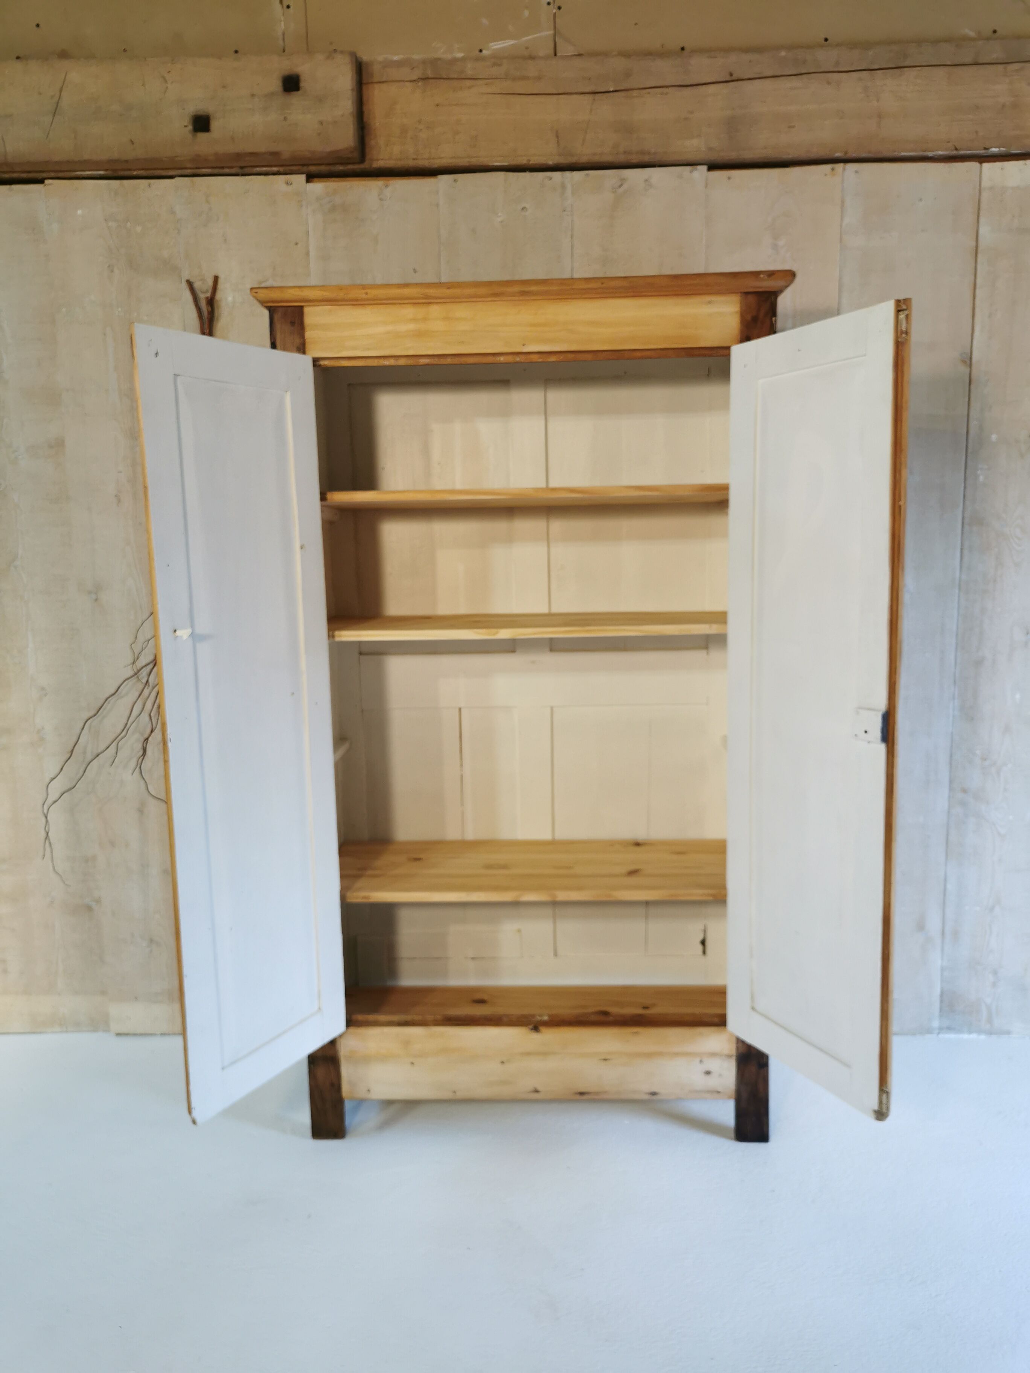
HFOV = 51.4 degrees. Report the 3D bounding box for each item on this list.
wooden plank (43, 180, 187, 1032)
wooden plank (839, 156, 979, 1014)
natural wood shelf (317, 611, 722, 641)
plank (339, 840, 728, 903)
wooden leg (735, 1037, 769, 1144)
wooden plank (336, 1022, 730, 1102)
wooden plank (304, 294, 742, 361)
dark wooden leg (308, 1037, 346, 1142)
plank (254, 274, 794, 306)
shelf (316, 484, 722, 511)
[{"bbox_3d":[-0.990,-0.150,2.848,0.332,2.261,0.029,-1,8,3],"label":"wooden plank"},{"bbox_3d":[0.975,-0.161,2.748,0.317,2.220,0.029,-1,8,3],"label":"wooden plank"},{"bbox_3d":[0.038,-0.141,2.485,0.979,0.020,0.407,-1,8,3],"label":"natural wood shelf"},{"bbox_3d":[0.051,0.436,2.564,0.979,0.020,0.407,-1,8,3],"label":"plank"},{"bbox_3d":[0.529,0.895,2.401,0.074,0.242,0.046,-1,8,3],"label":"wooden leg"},{"bbox_3d":[0.050,0.841,2.407,0.886,0.173,0.027,-1,8,3],"label":"wooden plank"},{"bbox_3d":[0.013,-0.734,2.191,0.886,0.106,0.027,-1,8,3],"label":"wooden plank"},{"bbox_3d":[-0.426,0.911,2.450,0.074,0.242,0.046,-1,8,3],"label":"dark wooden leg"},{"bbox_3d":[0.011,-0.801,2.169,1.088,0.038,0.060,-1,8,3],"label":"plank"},{"bbox_3d":[0.031,-0.430,2.445,0.979,0.020,0.407,-1,8,3],"label":"shelf"}]

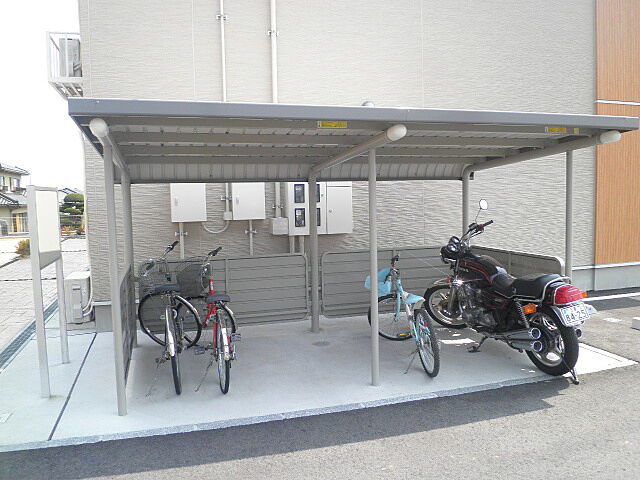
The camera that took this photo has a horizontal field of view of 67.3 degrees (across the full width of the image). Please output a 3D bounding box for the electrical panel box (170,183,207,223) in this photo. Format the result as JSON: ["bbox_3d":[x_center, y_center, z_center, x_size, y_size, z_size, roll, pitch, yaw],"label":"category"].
[{"bbox_3d":[-1.577,-0.457,5.741,0.410,0.481,0.170,-3,4,-18],"label":"electrical panel box"}]

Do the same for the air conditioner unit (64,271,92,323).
[{"bbox_3d":[-2.909,0.677,5.911,0.290,0.530,0.760,-3,6,-17],"label":"air conditioner unit"}]

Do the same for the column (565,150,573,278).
[{"bbox_3d":[2.312,0.175,4.450,0.060,1.953,0.060,-3,6,-17],"label":"column"}]

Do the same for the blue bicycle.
[{"bbox_3d":[0.884,0.707,4.788,0.540,0.970,1.560,-2,4,-6],"label":"blue bicycle"}]

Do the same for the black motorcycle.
[{"bbox_3d":[1.707,0.423,4.791,0.830,1.380,2.140,-3,6,-17],"label":"black motorcycle"}]

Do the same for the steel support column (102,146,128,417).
[{"bbox_3d":[-1.383,0.281,3.238,0.062,1.848,0.062,-3,6,-17],"label":"steel support column"}]

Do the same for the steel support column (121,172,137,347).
[{"bbox_3d":[-2.002,0.206,5.089,0.082,1.851,0.082,-3,4,-18],"label":"steel support column"}]

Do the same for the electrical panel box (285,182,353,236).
[{"bbox_3d":[-0.025,-0.400,5.912,0.839,0.677,0.180,-3,6,-17],"label":"electrical panel box"}]

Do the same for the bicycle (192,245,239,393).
[{"bbox_3d":[-0.948,0.612,4.154,0.540,1.040,1.700,-3,6,-17],"label":"bicycle"}]

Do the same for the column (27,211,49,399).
[{"bbox_3d":[-2.059,0.401,3.518,0.060,1.545,0.060,-3,6,-17],"label":"column"}]

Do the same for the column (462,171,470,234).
[{"bbox_3d":[1.931,0.069,6.353,0.081,1.988,0.081,-3,4,-18],"label":"column"}]

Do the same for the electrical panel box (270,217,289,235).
[{"bbox_3d":[-0.513,-0.172,6.085,0.192,0.213,0.140,-3,4,-18],"label":"electrical panel box"}]

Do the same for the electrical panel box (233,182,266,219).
[{"bbox_3d":[-0.895,-0.487,5.960,0.406,0.475,0.170,-3,4,-18],"label":"electrical panel box"}]

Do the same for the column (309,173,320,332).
[{"bbox_3d":[-0.065,0.147,5.354,0.082,1.782,0.082,-3,6,-17],"label":"column"}]

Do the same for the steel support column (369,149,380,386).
[{"bbox_3d":[0.460,0.239,4.089,0.062,2.015,0.062,-3,4,-18],"label":"steel support column"}]

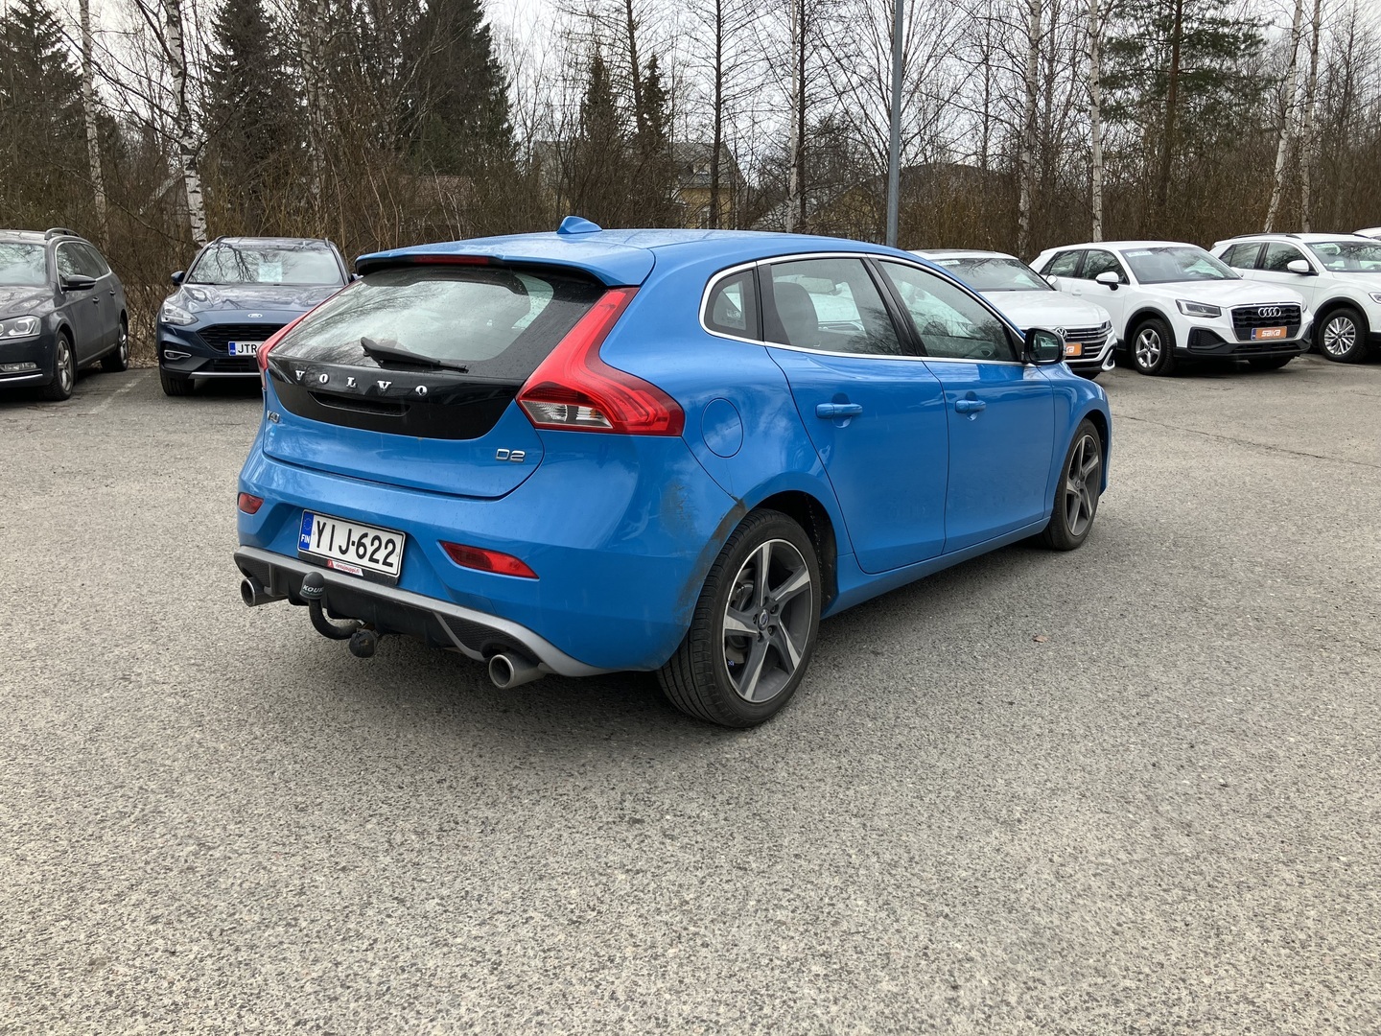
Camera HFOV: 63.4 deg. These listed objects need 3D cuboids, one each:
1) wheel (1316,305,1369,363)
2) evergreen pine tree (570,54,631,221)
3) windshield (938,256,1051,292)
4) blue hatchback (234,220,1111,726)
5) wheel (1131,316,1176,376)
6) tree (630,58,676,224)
[{"bbox_3d":[7.882,-2.223,13.500,0.230,0.660,0.660,-3,13,-16],"label":"wheel"},{"bbox_3d":[-3.097,-11.664,38.400,2.100,8.300,2.100,0,13,0],"label":"evergreen pine tree"},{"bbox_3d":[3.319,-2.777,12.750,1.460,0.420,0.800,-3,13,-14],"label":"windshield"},{"bbox_3d":[0.360,-0.461,4.644,1.860,1.430,4.400,10,16,36],"label":"blue hatchback"},{"bbox_3d":[5.283,-1.964,12.750,0.230,0.660,0.660,-3,13,-15],"label":"wheel"},{"bbox_3d":[-1.261,-11.627,38.400,1.700,8.200,1.700,0,13,0],"label":"tree"}]

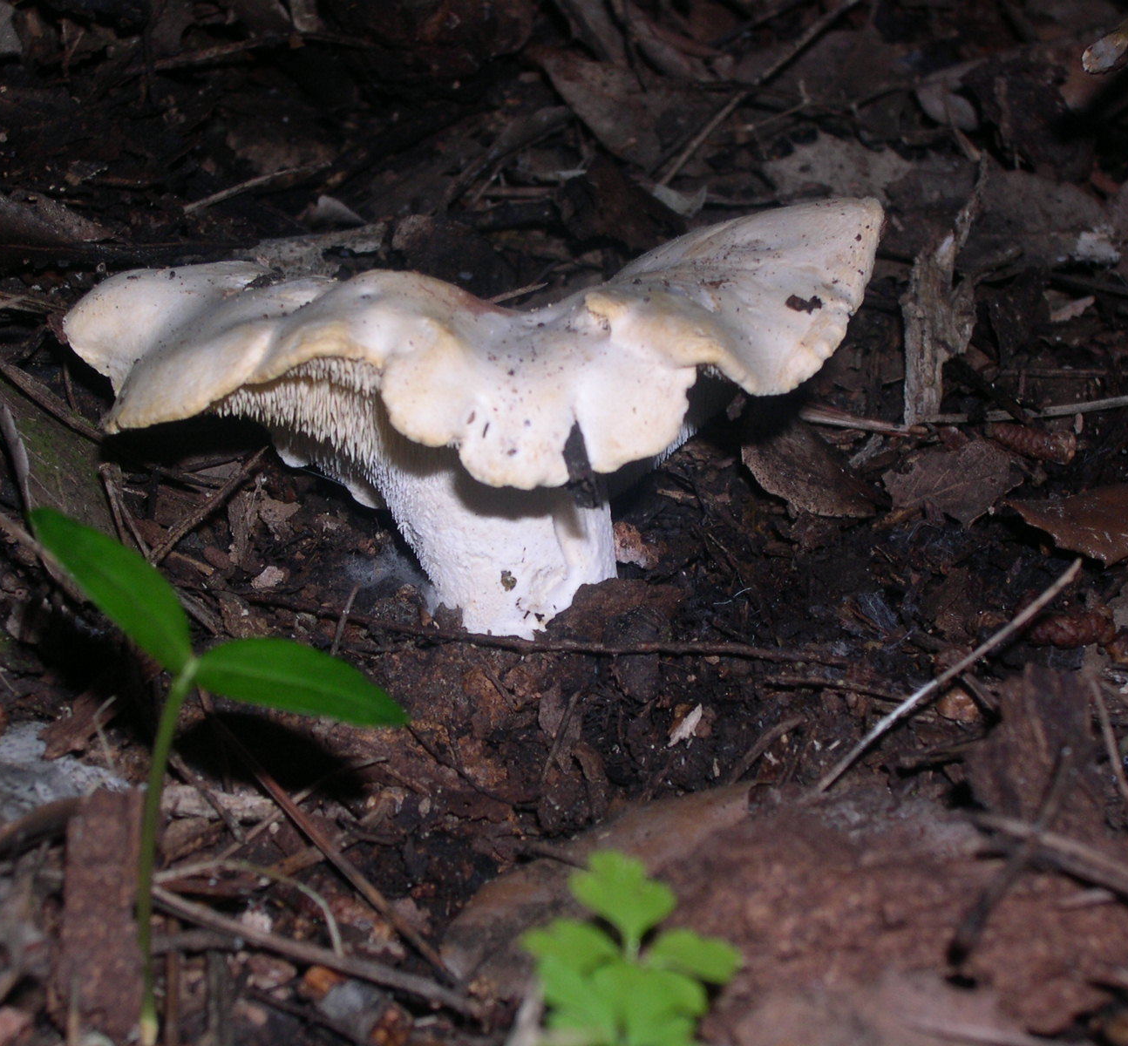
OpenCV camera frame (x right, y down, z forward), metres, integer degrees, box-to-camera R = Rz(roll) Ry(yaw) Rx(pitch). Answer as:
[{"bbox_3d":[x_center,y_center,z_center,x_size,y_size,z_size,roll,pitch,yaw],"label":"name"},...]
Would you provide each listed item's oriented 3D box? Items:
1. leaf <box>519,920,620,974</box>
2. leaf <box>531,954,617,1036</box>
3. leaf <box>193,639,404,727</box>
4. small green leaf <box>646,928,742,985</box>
[{"bbox_3d":[0.001,0.043,0.317,0.010,0.002,0.006,8,34,12],"label":"leaf"},{"bbox_3d":[0.001,0.047,0.307,0.009,0.003,0.008,29,49,30],"label":"leaf"},{"bbox_3d":[-0.030,0.018,0.348,0.024,0.003,0.009,14,53,14],"label":"leaf"},{"bbox_3d":[0.013,0.045,0.318,0.010,0.002,0.007,3,33,4],"label":"small green leaf"}]

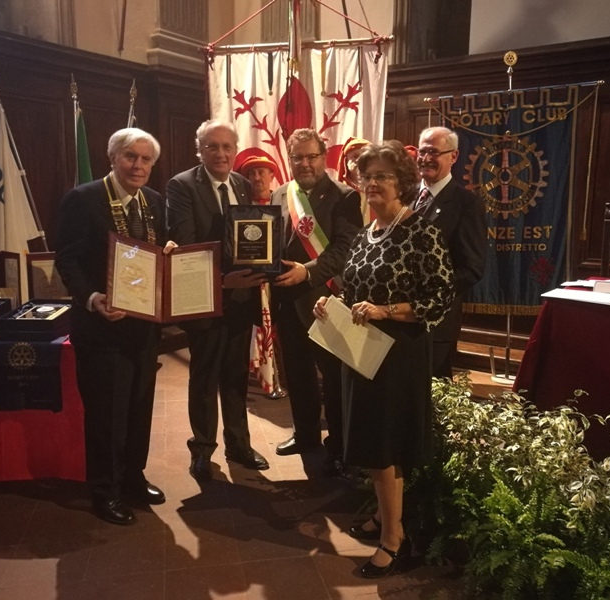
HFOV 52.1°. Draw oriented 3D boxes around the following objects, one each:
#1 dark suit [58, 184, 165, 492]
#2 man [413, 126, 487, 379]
[{"bbox_3d":[-0.867,0.216,2.751,0.510,1.450,0.390,-8,13,-40],"label":"dark suit"},{"bbox_3d":[0.670,0.023,3.150,0.520,1.740,0.360,8,12,39],"label":"man"}]

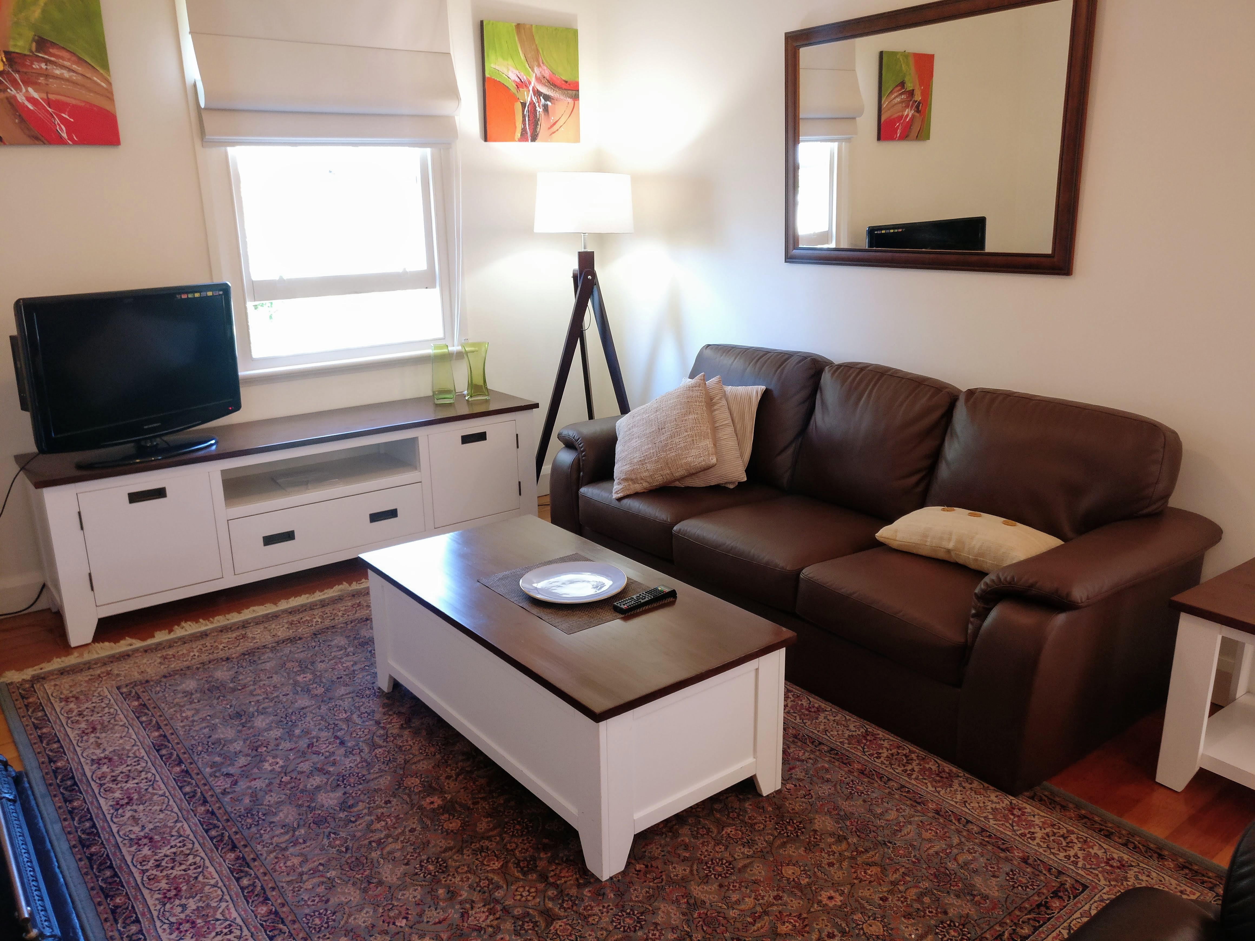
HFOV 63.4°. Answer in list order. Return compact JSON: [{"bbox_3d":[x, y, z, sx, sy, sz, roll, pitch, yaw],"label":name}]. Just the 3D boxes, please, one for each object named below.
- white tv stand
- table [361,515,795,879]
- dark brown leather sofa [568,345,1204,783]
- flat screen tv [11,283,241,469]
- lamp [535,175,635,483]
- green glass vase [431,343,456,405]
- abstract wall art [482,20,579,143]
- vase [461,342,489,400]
[{"bbox_3d":[-1.285,0.115,4.108,1.929,0.598,0.453,-12,20,-35],"label":"white tv stand"},{"bbox_3d":[-0.193,0.545,2.859,0.613,0.440,1.209,-13,20,-36],"label":"table"},{"bbox_3d":[0.678,0.125,3.481,0.887,0.887,2.196,-12,20,-35],"label":"dark brown leather sofa"},{"bbox_3d":[-1.716,-0.338,3.568,0.211,0.578,0.756,10,19,33],"label":"flat screen tv"},{"bbox_3d":[-0.180,-0.544,4.617,0.574,1.564,0.581,-1,16,-2],"label":"lamp"},{"bbox_3d":[-0.801,-0.426,4.427,0.092,0.257,0.101,-3,16,-10],"label":"green glass vase"},{"bbox_3d":[-0.425,-1.732,4.561,0.491,0.493,0.040,-12,20,-35],"label":"abstract wall art"},{"bbox_3d":[-0.667,-0.444,4.484,0.113,0.257,0.086,-3,16,-8],"label":"vase"}]

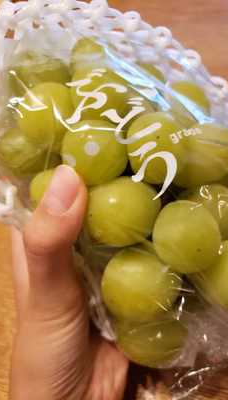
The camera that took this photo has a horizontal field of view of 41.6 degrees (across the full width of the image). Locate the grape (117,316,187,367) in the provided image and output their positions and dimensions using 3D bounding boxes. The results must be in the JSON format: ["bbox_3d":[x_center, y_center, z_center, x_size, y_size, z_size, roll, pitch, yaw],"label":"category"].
[{"bbox_3d":[0.015,0.052,0.117,0.027,0.027,0.027,0,49,0],"label":"grape"}]

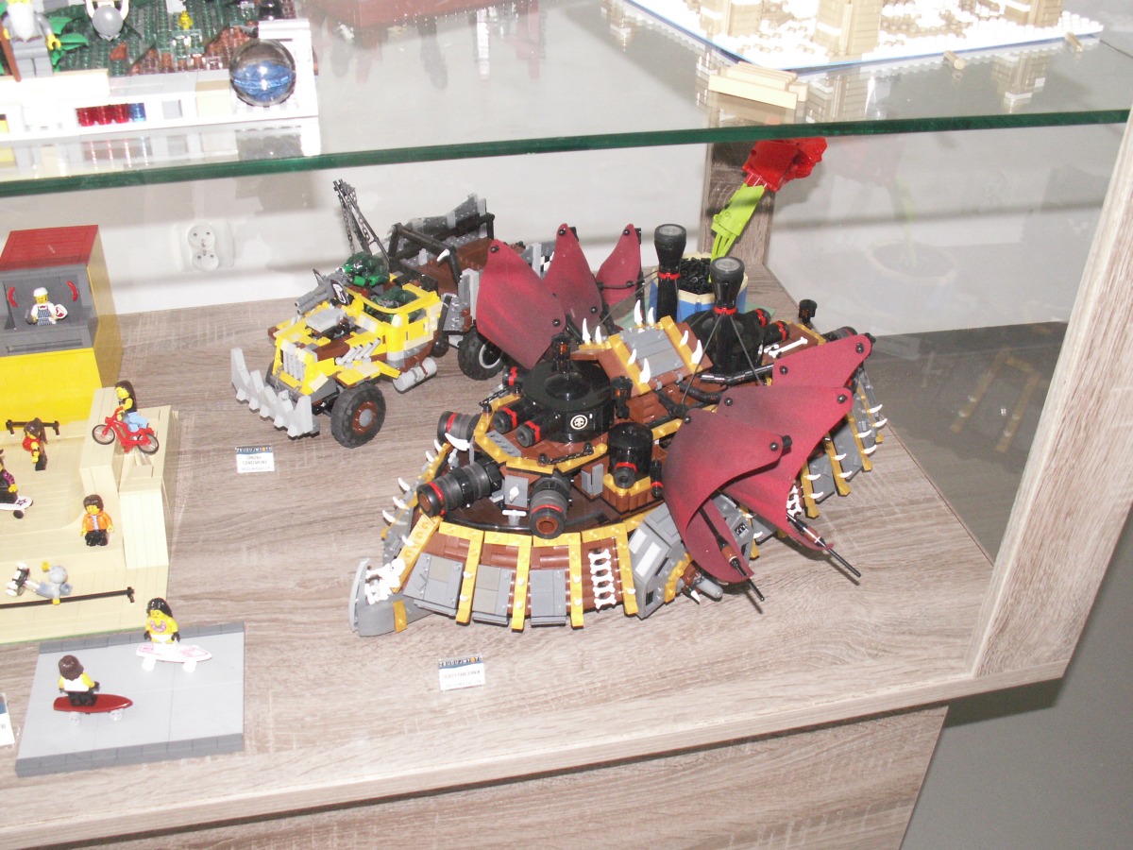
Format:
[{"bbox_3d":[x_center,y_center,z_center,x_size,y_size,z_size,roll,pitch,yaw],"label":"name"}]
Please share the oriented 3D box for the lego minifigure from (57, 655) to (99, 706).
[{"bbox_3d":[-0.330,0.172,0.771,0.025,0.040,0.014,-4,36,-12],"label":"lego minifigure"}]

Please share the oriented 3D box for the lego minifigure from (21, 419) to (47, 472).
[{"bbox_3d":[-0.442,0.018,0.957,0.024,0.042,0.018,17,37,18],"label":"lego minifigure"}]

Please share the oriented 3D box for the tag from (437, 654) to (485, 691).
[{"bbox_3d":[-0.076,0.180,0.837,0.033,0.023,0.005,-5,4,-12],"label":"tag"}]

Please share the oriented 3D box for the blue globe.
[{"bbox_3d":[-0.151,-0.175,0.571,0.032,0.032,0.032,-4,36,-12],"label":"blue globe"}]

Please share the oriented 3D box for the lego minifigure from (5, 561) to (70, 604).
[{"bbox_3d":[-0.394,0.116,0.858,0.048,0.024,0.030,-4,63,-12],"label":"lego minifigure"}]

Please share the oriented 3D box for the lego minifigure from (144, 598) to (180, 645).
[{"bbox_3d":[-0.288,0.144,0.813,0.026,0.042,0.014,0,35,-6],"label":"lego minifigure"}]

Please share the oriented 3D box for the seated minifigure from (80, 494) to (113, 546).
[{"bbox_3d":[-0.377,0.078,0.917,0.025,0.041,0.014,-3,36,-10],"label":"seated minifigure"}]

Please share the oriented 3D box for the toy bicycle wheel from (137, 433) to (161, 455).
[{"bbox_3d":[-0.342,0.016,0.938,0.018,0.018,0.004,6,23,3],"label":"toy bicycle wheel"}]

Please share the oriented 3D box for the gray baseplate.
[{"bbox_3d":[-0.302,0.191,0.807,0.145,0.008,0.114,-4,36,-12],"label":"gray baseplate"}]

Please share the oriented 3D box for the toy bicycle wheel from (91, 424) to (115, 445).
[{"bbox_3d":[-0.379,0.008,0.939,0.018,0.018,0.004,6,23,3],"label":"toy bicycle wheel"}]

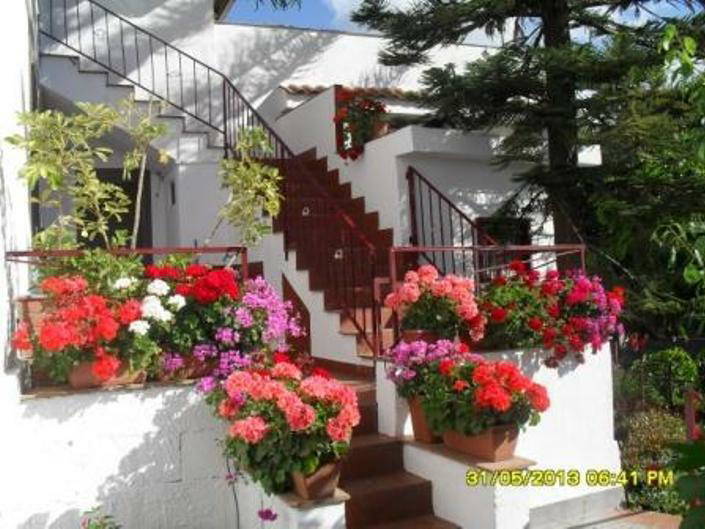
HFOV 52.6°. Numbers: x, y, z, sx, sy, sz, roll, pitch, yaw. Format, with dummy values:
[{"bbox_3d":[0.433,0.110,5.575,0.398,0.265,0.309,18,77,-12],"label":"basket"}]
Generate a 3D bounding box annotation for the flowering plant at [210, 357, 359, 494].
[{"bbox_3d":[-0.330,0.746,3.380,0.647,0.606,0.647,-1,-6,-20],"label":"flowering plant"}]

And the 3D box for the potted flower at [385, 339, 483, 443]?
[{"bbox_3d":[0.483,0.752,4.300,0.530,0.603,0.477,-1,-6,-20],"label":"potted flower"}]

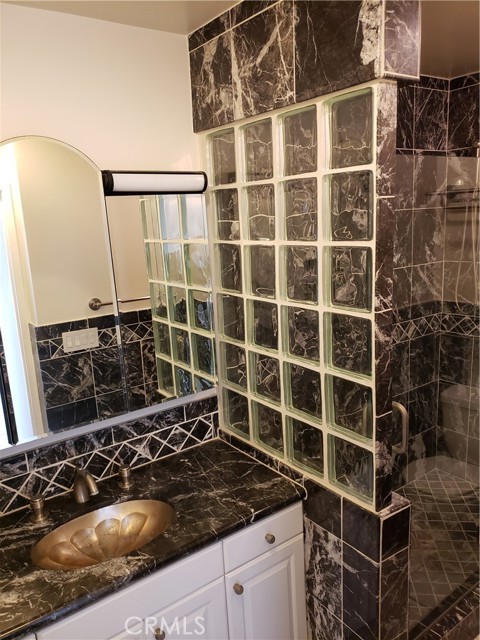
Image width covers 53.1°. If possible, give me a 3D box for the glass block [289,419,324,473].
[{"bbox_3d":[0.255,0.440,1.718,0.085,0.194,0.194,-11,15,-35],"label":"glass block"}]

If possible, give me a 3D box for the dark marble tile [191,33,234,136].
[{"bbox_3d":[-0.100,-0.864,1.767,0.014,0.290,0.278,-12,15,-35],"label":"dark marble tile"}]

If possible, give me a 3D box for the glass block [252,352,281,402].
[{"bbox_3d":[0.125,0.213,1.838,0.085,0.194,0.194,-11,15,-35],"label":"glass block"}]

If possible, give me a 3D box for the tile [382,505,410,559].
[{"bbox_3d":[0.482,0.662,1.506,0.148,0.156,0.014,-12,15,-35],"label":"tile"}]

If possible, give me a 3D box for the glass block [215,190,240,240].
[{"bbox_3d":[-0.028,-0.405,1.855,0.080,0.190,0.190,-12,15,-35],"label":"glass block"}]

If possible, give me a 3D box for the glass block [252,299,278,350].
[{"bbox_3d":[0.115,0.015,1.796,0.085,0.194,0.194,-11,15,-35],"label":"glass block"}]

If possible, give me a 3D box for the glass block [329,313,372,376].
[{"bbox_3d":[0.353,0.069,1.468,0.080,0.190,0.190,-12,15,-35],"label":"glass block"}]

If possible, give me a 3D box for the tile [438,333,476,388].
[{"bbox_3d":[1.336,0.235,2.972,0.010,0.312,0.202,-12,15,-35],"label":"tile"}]

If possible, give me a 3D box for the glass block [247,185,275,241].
[{"bbox_3d":[0.092,-0.378,1.698,0.080,0.190,0.190,-12,15,-35],"label":"glass block"}]

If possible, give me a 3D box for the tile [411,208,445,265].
[{"bbox_3d":[1.095,-0.485,2.801,0.328,0.311,0.010,-12,15,-35],"label":"tile"}]

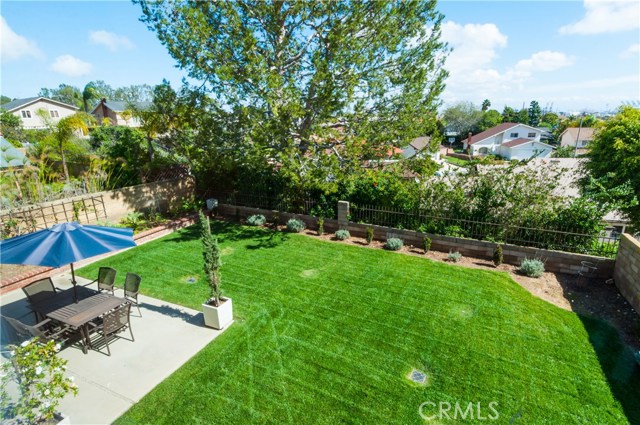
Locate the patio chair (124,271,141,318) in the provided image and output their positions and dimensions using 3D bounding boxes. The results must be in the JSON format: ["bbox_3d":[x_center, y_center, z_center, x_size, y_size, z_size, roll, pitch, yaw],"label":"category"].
[{"bbox_3d":[-4.518,2.086,7.560,0.580,0.960,0.660,8,20,24],"label":"patio chair"}]

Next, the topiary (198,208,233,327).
[{"bbox_3d":[-2.366,1.288,7.000,0.460,2.720,0.460,8,20,24],"label":"topiary"}]

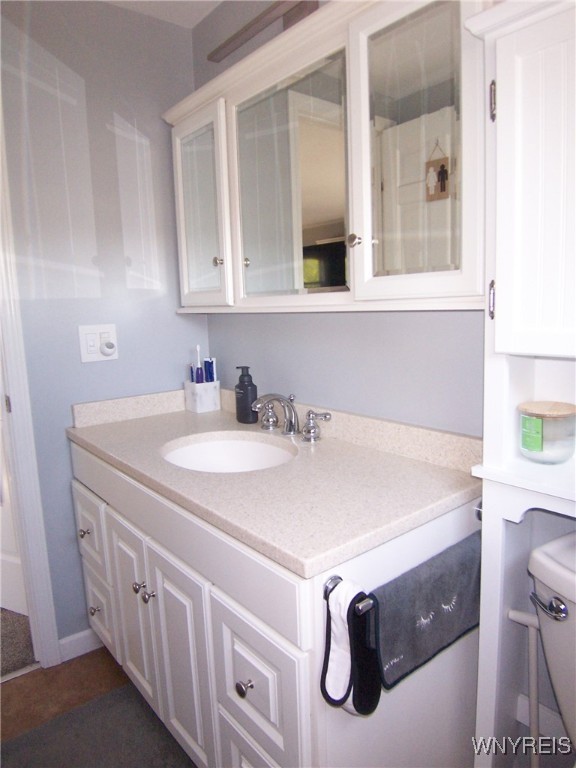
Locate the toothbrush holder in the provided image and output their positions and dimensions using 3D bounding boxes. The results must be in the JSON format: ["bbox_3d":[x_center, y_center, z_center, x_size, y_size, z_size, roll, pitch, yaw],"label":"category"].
[{"bbox_3d":[-0.331,0.044,1.985,0.099,0.114,0.099,-8,11,-38],"label":"toothbrush holder"}]

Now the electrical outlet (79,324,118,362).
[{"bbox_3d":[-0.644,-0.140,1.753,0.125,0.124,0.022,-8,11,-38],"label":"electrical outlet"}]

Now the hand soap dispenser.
[{"bbox_3d":[-0.141,0.037,1.733,0.074,0.191,0.072,-2,8,0],"label":"hand soap dispenser"}]

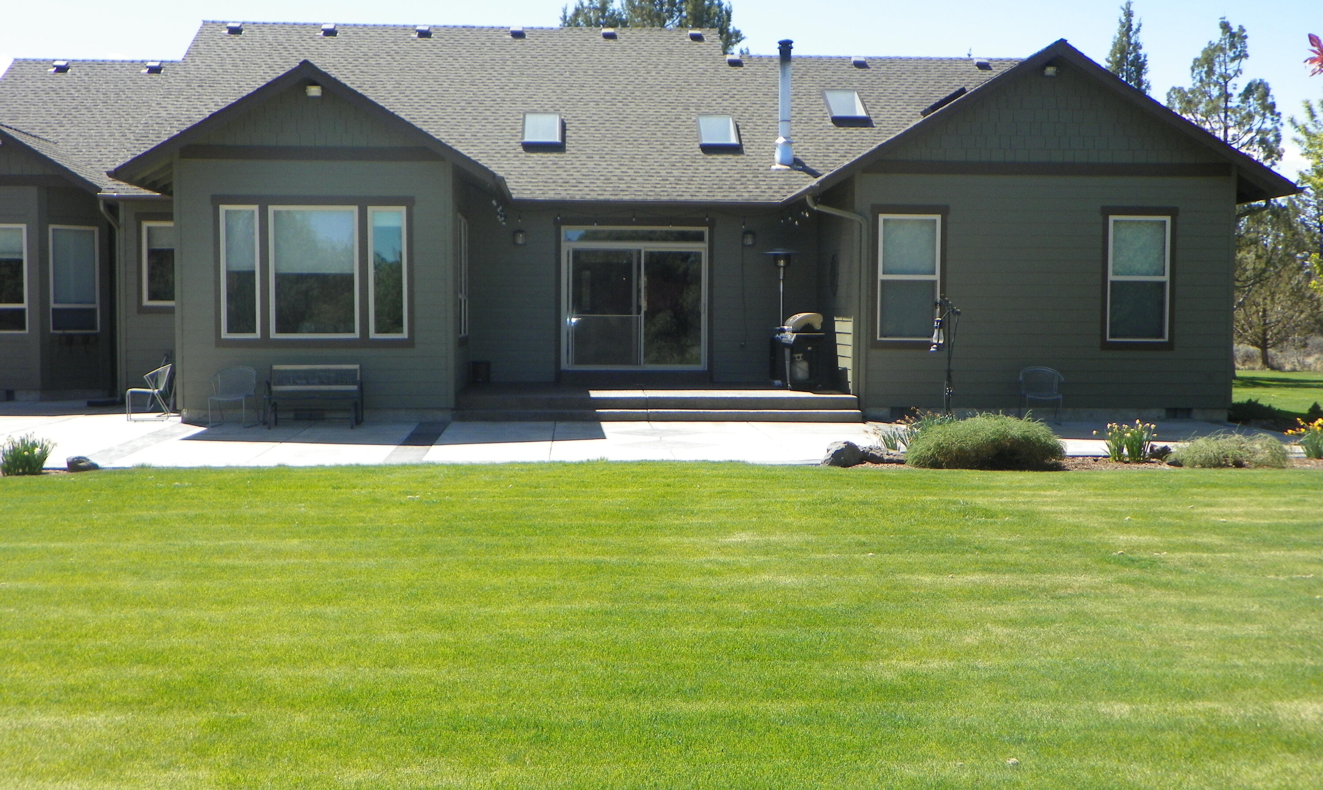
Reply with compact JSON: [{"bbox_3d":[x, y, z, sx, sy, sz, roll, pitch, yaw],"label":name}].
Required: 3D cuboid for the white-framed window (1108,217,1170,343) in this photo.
[{"bbox_3d":[6.992,-1.692,22.881,0.940,1.840,0.090,0,3,-4],"label":"white-framed window"}]

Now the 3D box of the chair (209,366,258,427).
[{"bbox_3d":[-5.711,0.020,20.889,0.540,0.770,0.600,0,3,2],"label":"chair"}]

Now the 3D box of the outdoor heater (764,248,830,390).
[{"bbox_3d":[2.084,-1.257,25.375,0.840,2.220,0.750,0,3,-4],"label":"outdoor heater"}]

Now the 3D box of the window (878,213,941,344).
[{"bbox_3d":[3.579,-1.695,22.595,0.906,1.816,0.100,0,3,-3],"label":"window"}]

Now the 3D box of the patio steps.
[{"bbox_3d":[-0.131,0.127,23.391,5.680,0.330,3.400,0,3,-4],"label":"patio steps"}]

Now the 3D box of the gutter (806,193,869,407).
[{"bbox_3d":[2.497,-1.303,22.319,0.880,3.080,0.220,0,4,-4],"label":"gutter"}]

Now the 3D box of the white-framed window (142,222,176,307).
[{"bbox_3d":[-7.899,-2.126,25.434,1.050,1.370,0.090,0,3,-4],"label":"white-framed window"}]

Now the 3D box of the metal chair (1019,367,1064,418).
[{"bbox_3d":[5.416,0.000,22.273,0.600,0.800,0.580,1,4,4],"label":"metal chair"}]

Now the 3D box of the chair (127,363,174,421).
[{"bbox_3d":[-7.179,-0.047,21.988,0.600,0.770,0.540,0,3,-10],"label":"chair"}]

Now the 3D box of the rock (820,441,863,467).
[{"bbox_3d":[1.953,0.623,16.788,0.440,0.270,0.380,0,4,-4],"label":"rock"}]

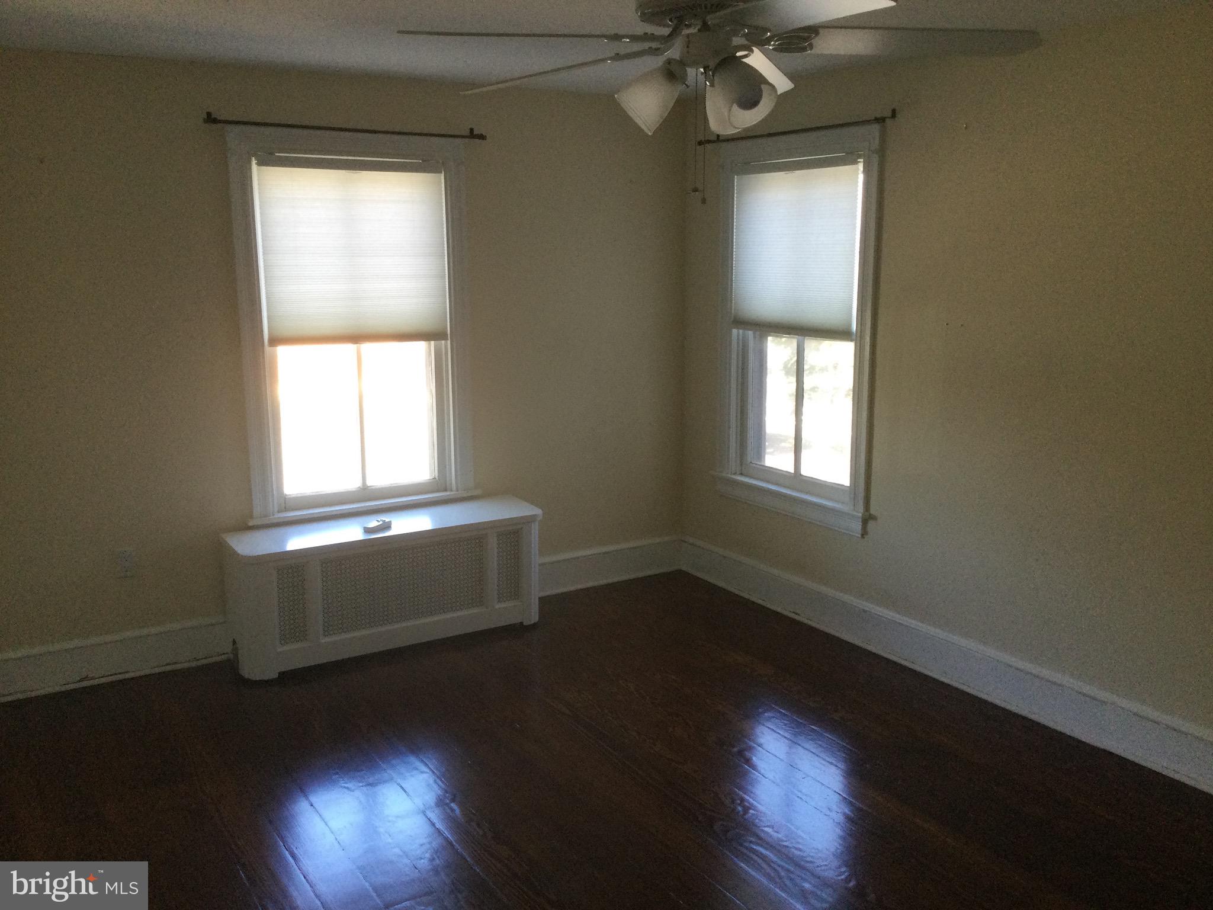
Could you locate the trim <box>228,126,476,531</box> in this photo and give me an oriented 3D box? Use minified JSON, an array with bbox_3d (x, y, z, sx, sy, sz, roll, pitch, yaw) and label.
[{"bbox_3d":[-1.020,-0.512,4.501,0.990,1.564,0.091,-7,13,-31],"label":"trim"}]

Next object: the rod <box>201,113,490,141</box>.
[{"bbox_3d":[-1.007,-1.306,4.327,1.152,0.054,0.077,-7,13,-31],"label":"rod"}]

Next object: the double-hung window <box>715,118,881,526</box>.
[{"bbox_3d":[0.789,-0.534,4.728,0.091,1.633,1.023,-7,13,-31],"label":"double-hung window"}]

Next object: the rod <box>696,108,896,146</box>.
[{"bbox_3d":[0.752,-1.365,4.569,0.083,0.058,1.162,-7,13,-31],"label":"rod"}]

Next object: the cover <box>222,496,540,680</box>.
[{"bbox_3d":[-0.904,0.543,4.597,1.274,0.511,0.319,-7,13,-31],"label":"cover"}]

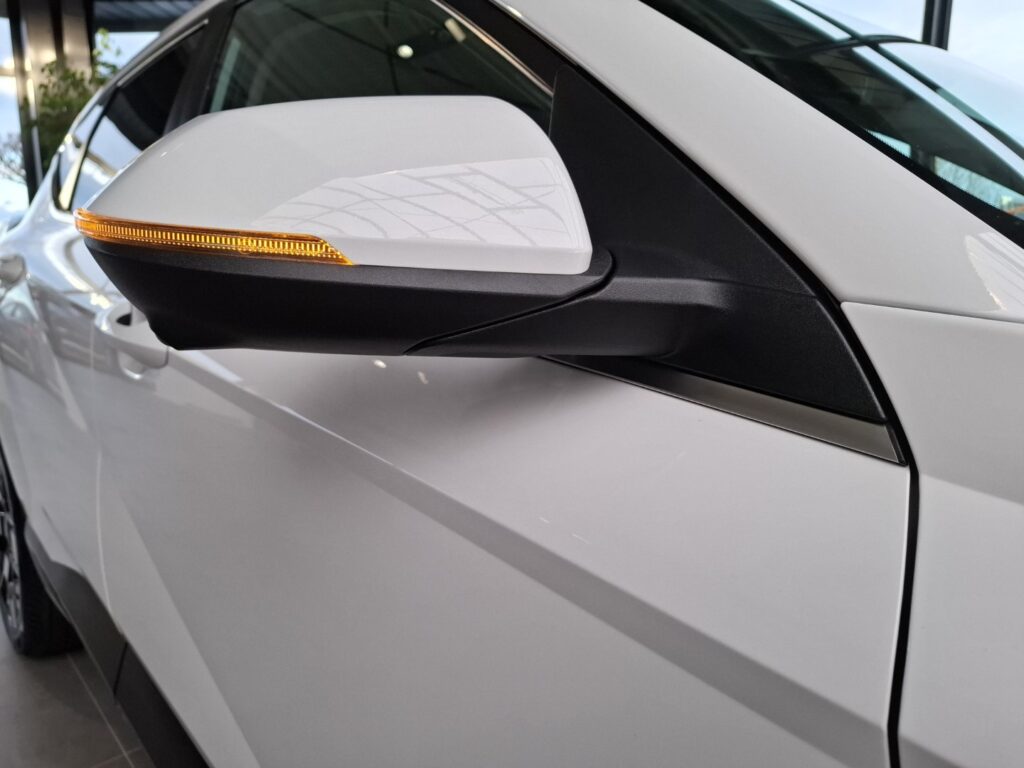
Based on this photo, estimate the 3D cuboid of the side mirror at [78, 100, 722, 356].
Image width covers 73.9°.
[{"bbox_3d":[-0.061,-0.100,0.433,0.335,0.170,0.180,-7,11,-32],"label":"side mirror"}]

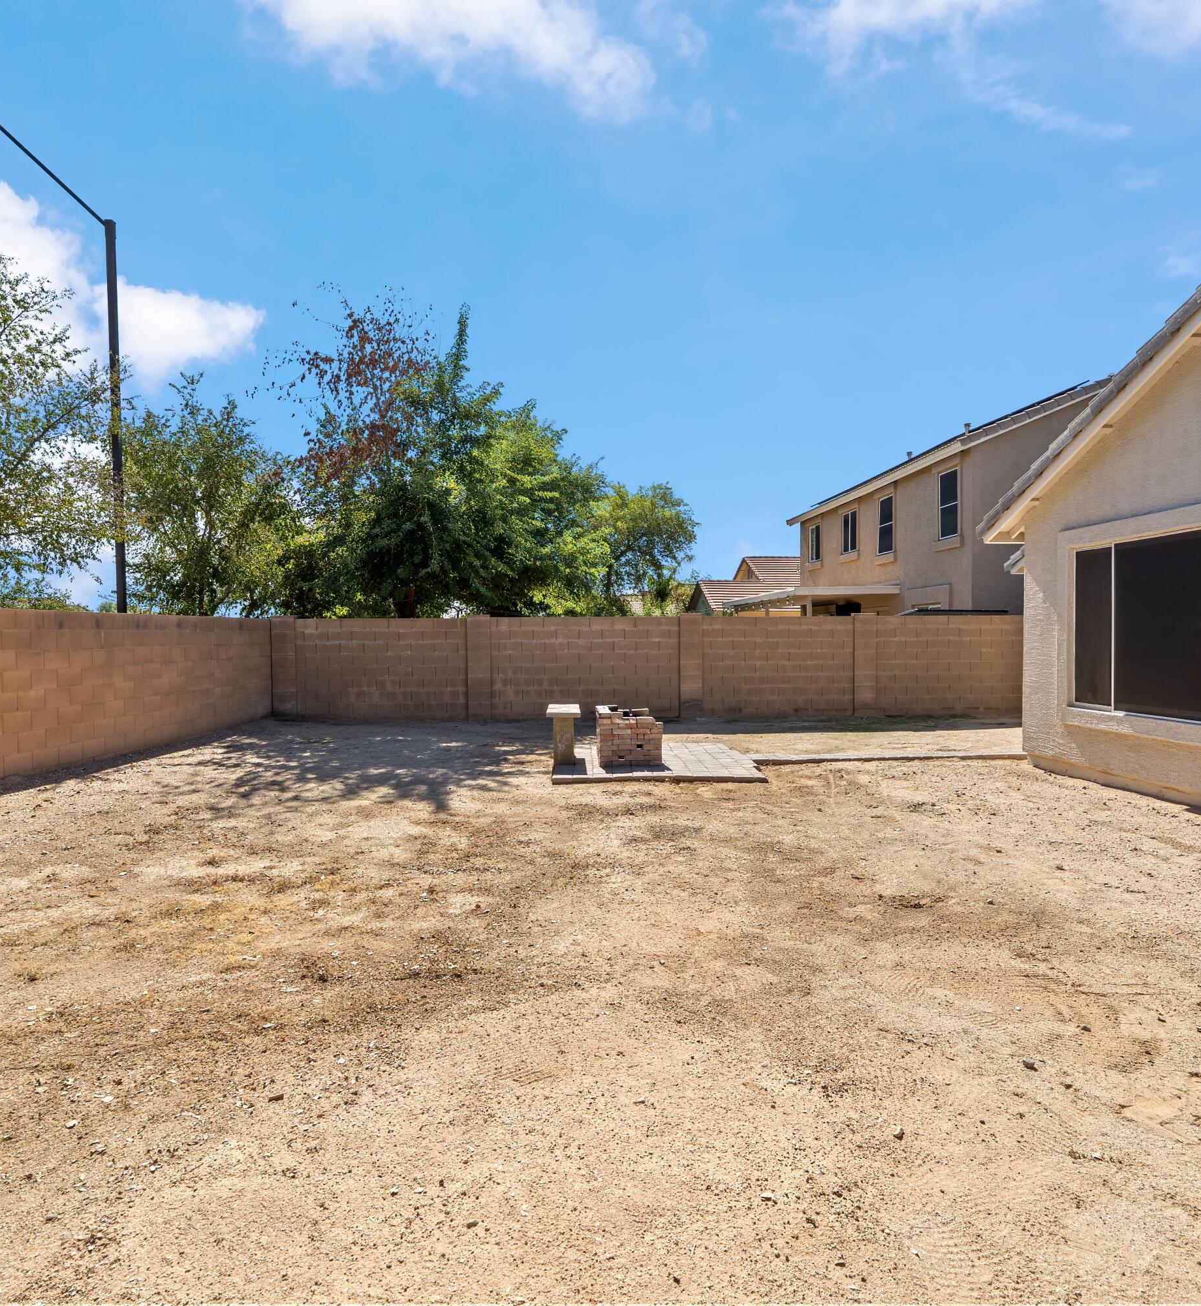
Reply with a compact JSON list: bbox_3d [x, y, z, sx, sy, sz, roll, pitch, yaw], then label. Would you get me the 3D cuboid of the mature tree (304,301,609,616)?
[{"bbox_3d":[-2.897,-2.731,16.900,5.900,7.700,5.700,0,1,0],"label":"mature tree"}]

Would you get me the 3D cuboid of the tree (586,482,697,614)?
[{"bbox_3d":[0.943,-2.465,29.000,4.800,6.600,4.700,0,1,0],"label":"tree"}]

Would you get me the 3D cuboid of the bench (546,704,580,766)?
[{"bbox_3d":[-0.415,0.943,10.050,0.380,0.575,1.200,0,1,-2],"label":"bench"}]

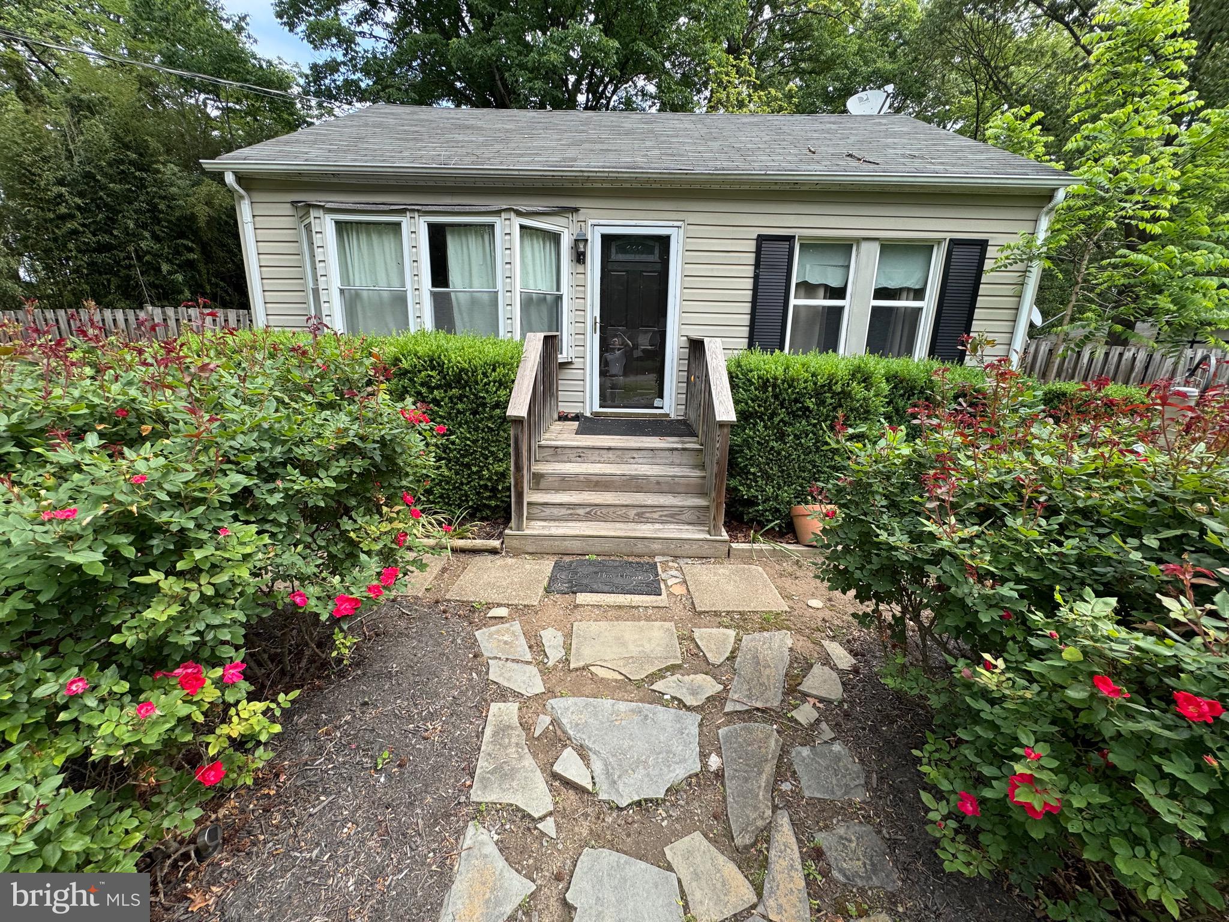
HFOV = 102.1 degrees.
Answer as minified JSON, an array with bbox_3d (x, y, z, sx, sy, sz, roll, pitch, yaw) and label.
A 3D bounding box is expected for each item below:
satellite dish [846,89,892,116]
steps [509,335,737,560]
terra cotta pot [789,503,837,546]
[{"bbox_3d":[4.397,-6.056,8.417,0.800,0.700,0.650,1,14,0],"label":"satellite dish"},{"bbox_3d":[0.048,-0.321,4.722,1.747,1.695,2.080,1,14,0],"label":"steps"},{"bbox_3d":[1.661,0.532,4.110,0.405,0.340,0.405,0,-7,22],"label":"terra cotta pot"}]

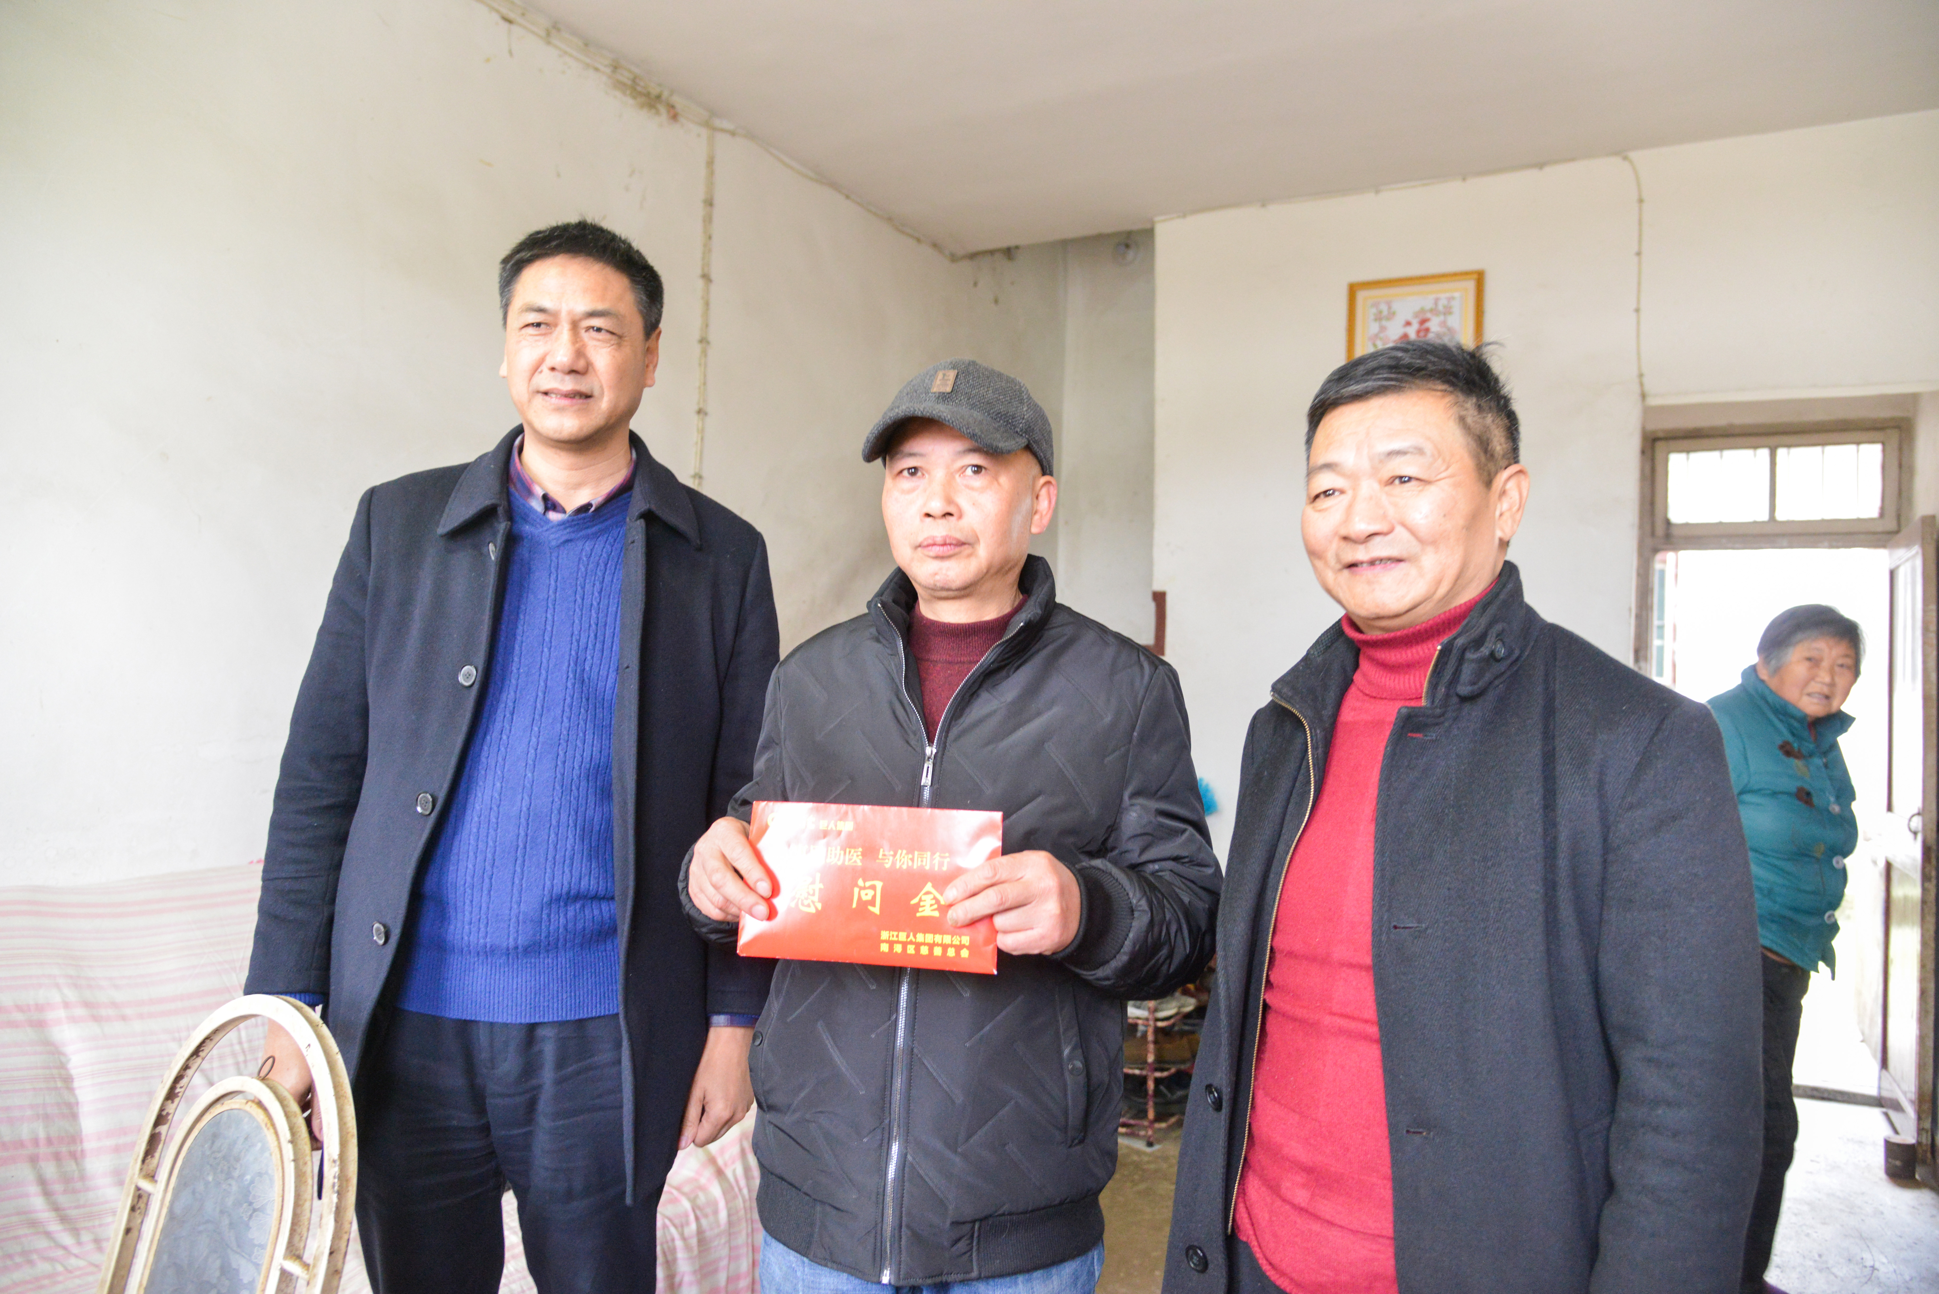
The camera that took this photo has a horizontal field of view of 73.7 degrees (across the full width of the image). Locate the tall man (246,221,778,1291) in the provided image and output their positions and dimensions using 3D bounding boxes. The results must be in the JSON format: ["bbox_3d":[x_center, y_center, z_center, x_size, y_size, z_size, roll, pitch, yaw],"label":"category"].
[{"bbox_3d":[-0.517,0.400,1.437,0.580,1.750,0.380,2,-1,-6],"label":"tall man"}]

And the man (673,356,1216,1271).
[{"bbox_3d":[-0.036,0.520,1.338,0.580,1.650,0.460,1,-1,15],"label":"man"}]

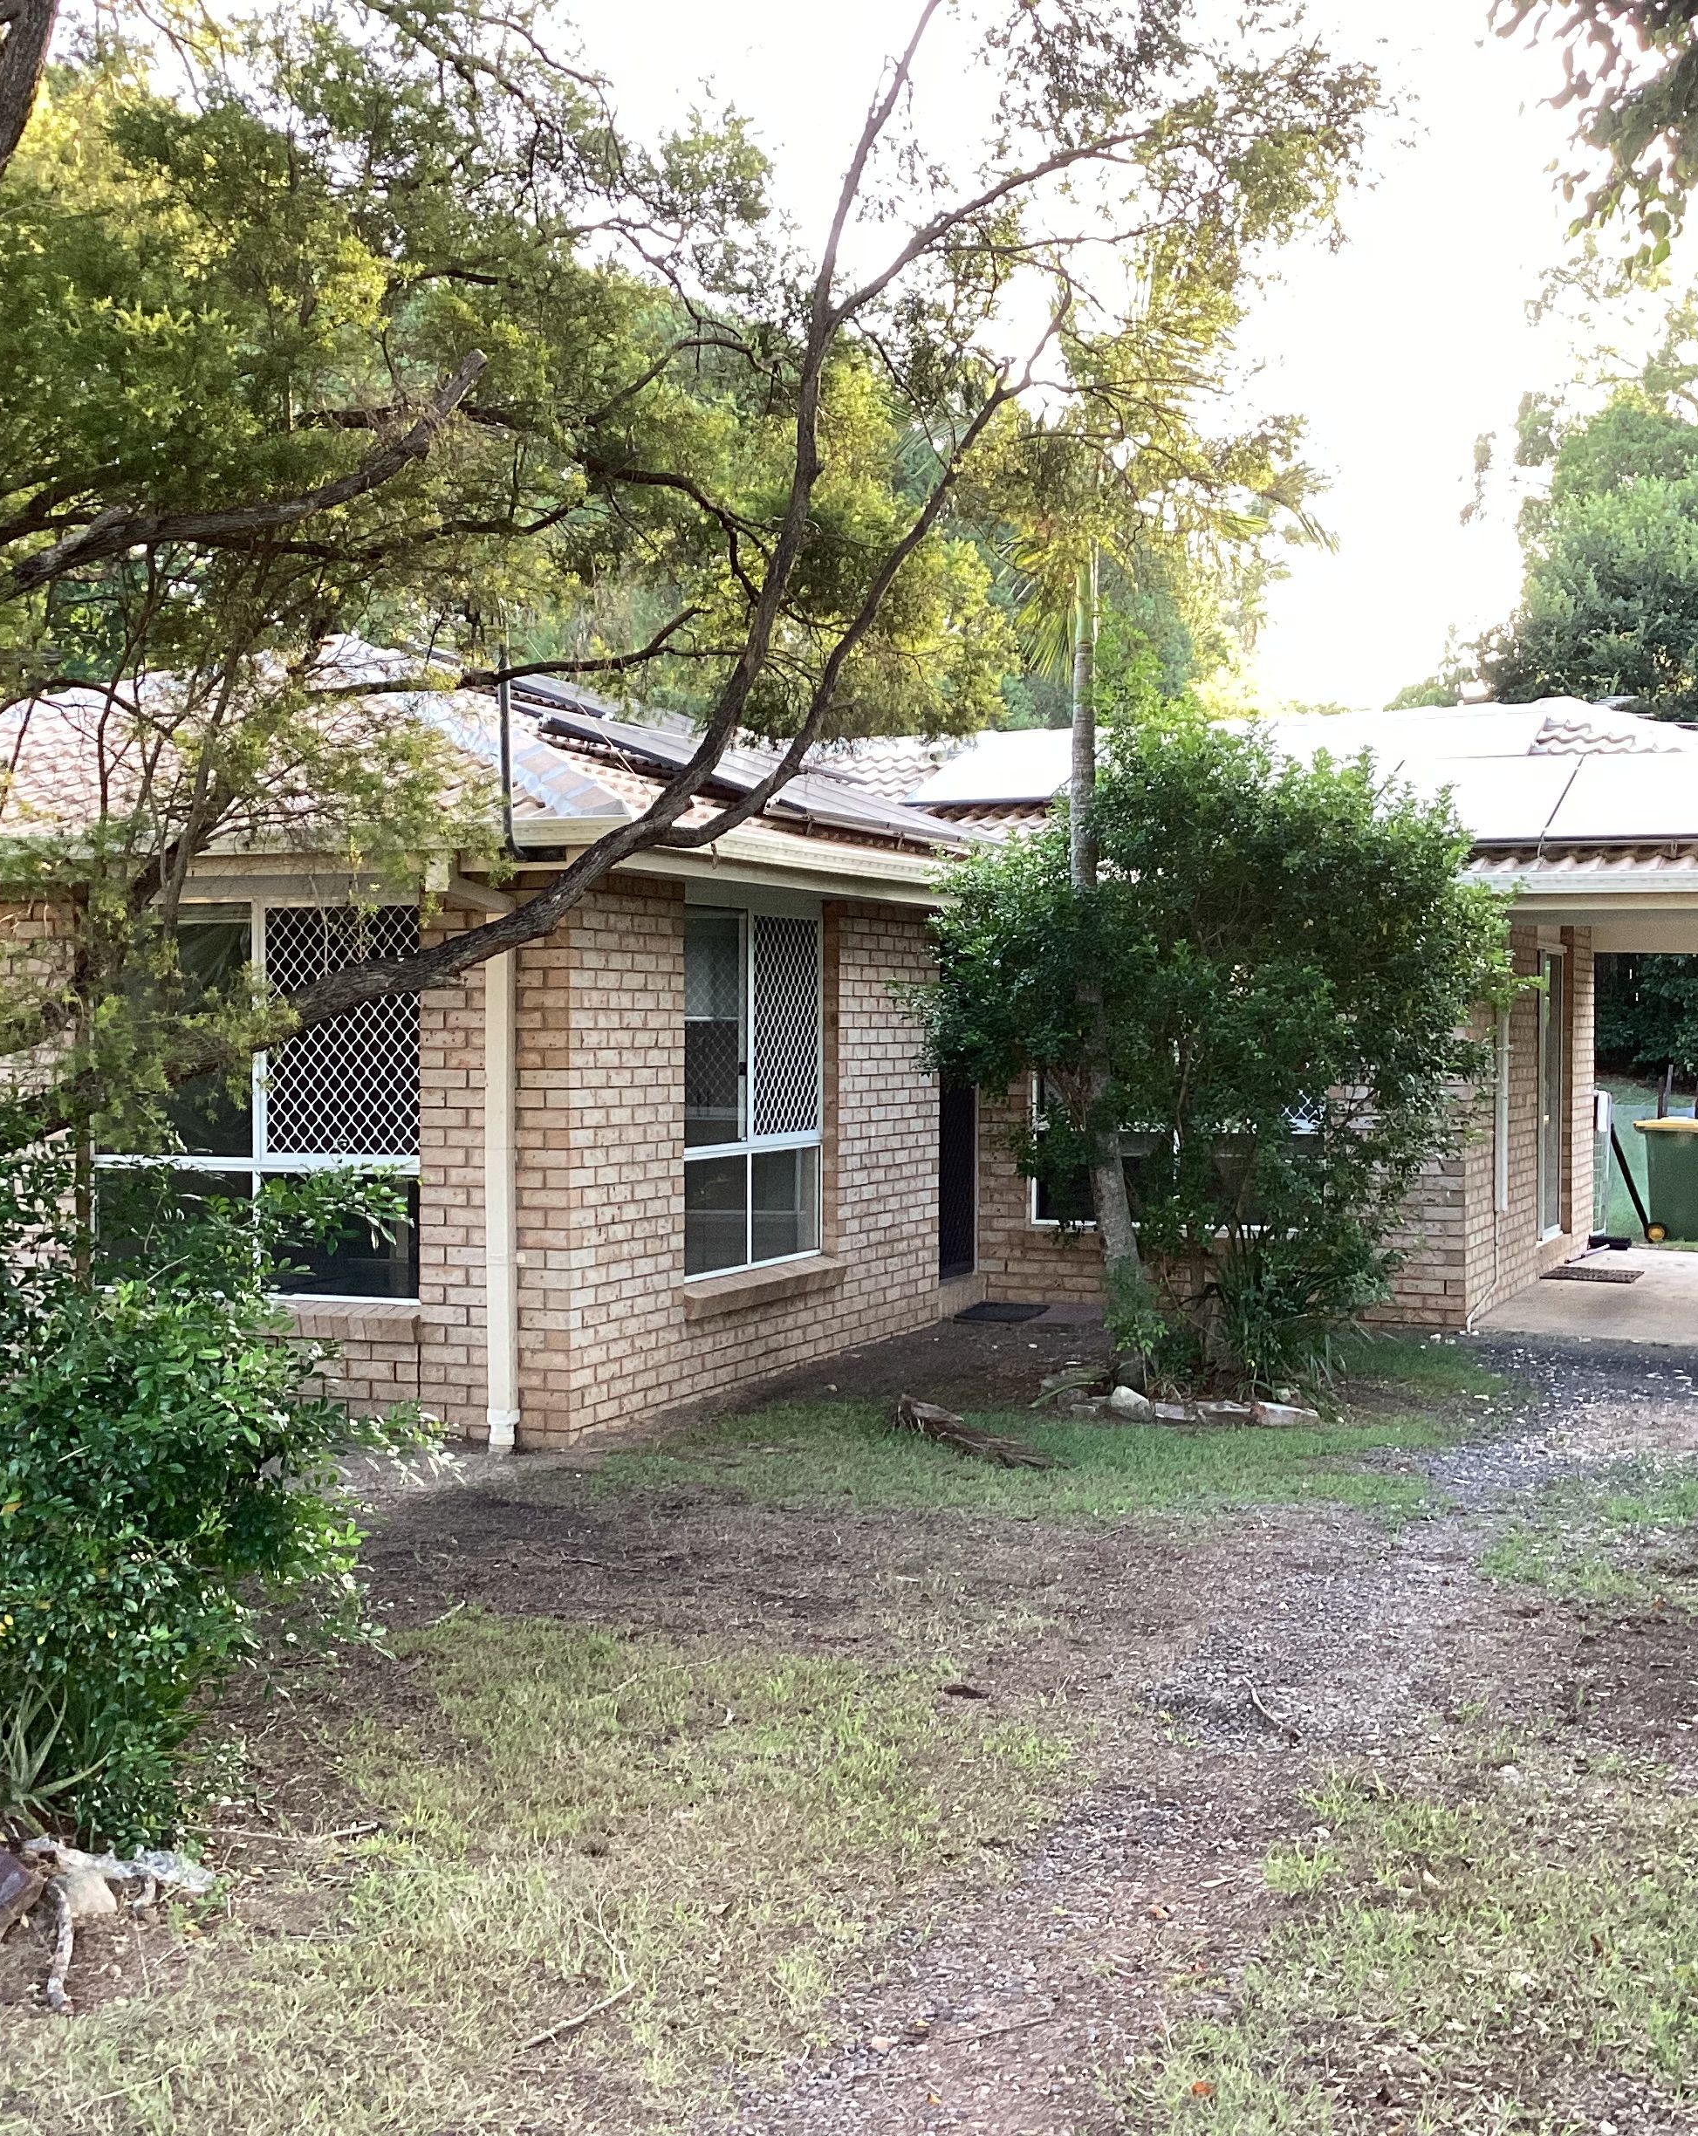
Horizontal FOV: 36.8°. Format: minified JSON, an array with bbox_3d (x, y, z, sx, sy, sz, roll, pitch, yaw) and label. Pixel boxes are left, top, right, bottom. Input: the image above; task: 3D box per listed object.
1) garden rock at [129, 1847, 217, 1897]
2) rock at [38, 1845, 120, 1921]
[{"bbox_3d":[-1.342,1.611,5.077,0.165,0.065,0.120,0,1,-15],"label":"garden rock"},{"bbox_3d":[-1.493,1.593,4.948,0.150,0.105,0.140,0,1,-17],"label":"rock"}]

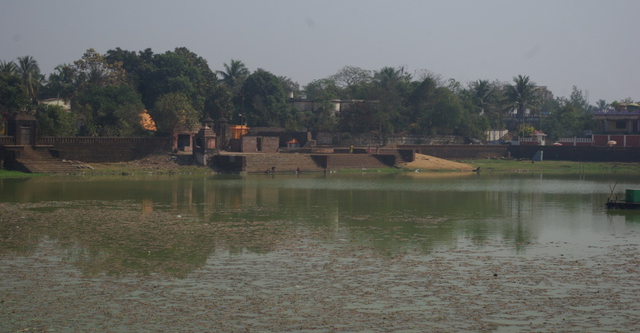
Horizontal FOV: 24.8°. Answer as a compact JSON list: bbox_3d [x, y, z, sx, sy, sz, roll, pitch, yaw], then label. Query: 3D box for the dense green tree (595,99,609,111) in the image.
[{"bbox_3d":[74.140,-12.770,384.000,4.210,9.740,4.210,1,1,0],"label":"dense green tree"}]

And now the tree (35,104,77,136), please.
[{"bbox_3d":[-39.710,-6.760,218.880,6.610,5.400,5.940,1,1,0],"label":"tree"}]

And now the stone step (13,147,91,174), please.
[{"bbox_3d":[-38.190,-0.850,207.360,9.790,3.550,5.760,0,1,-35],"label":"stone step"}]

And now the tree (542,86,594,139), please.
[{"bbox_3d":[48.760,-10.500,286.080,10.600,10.790,10.070,1,1,0],"label":"tree"}]

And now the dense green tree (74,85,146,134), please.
[{"bbox_3d":[-42.820,-10.322,298.000,13.898,13.285,13.898,0,1,0],"label":"dense green tree"}]

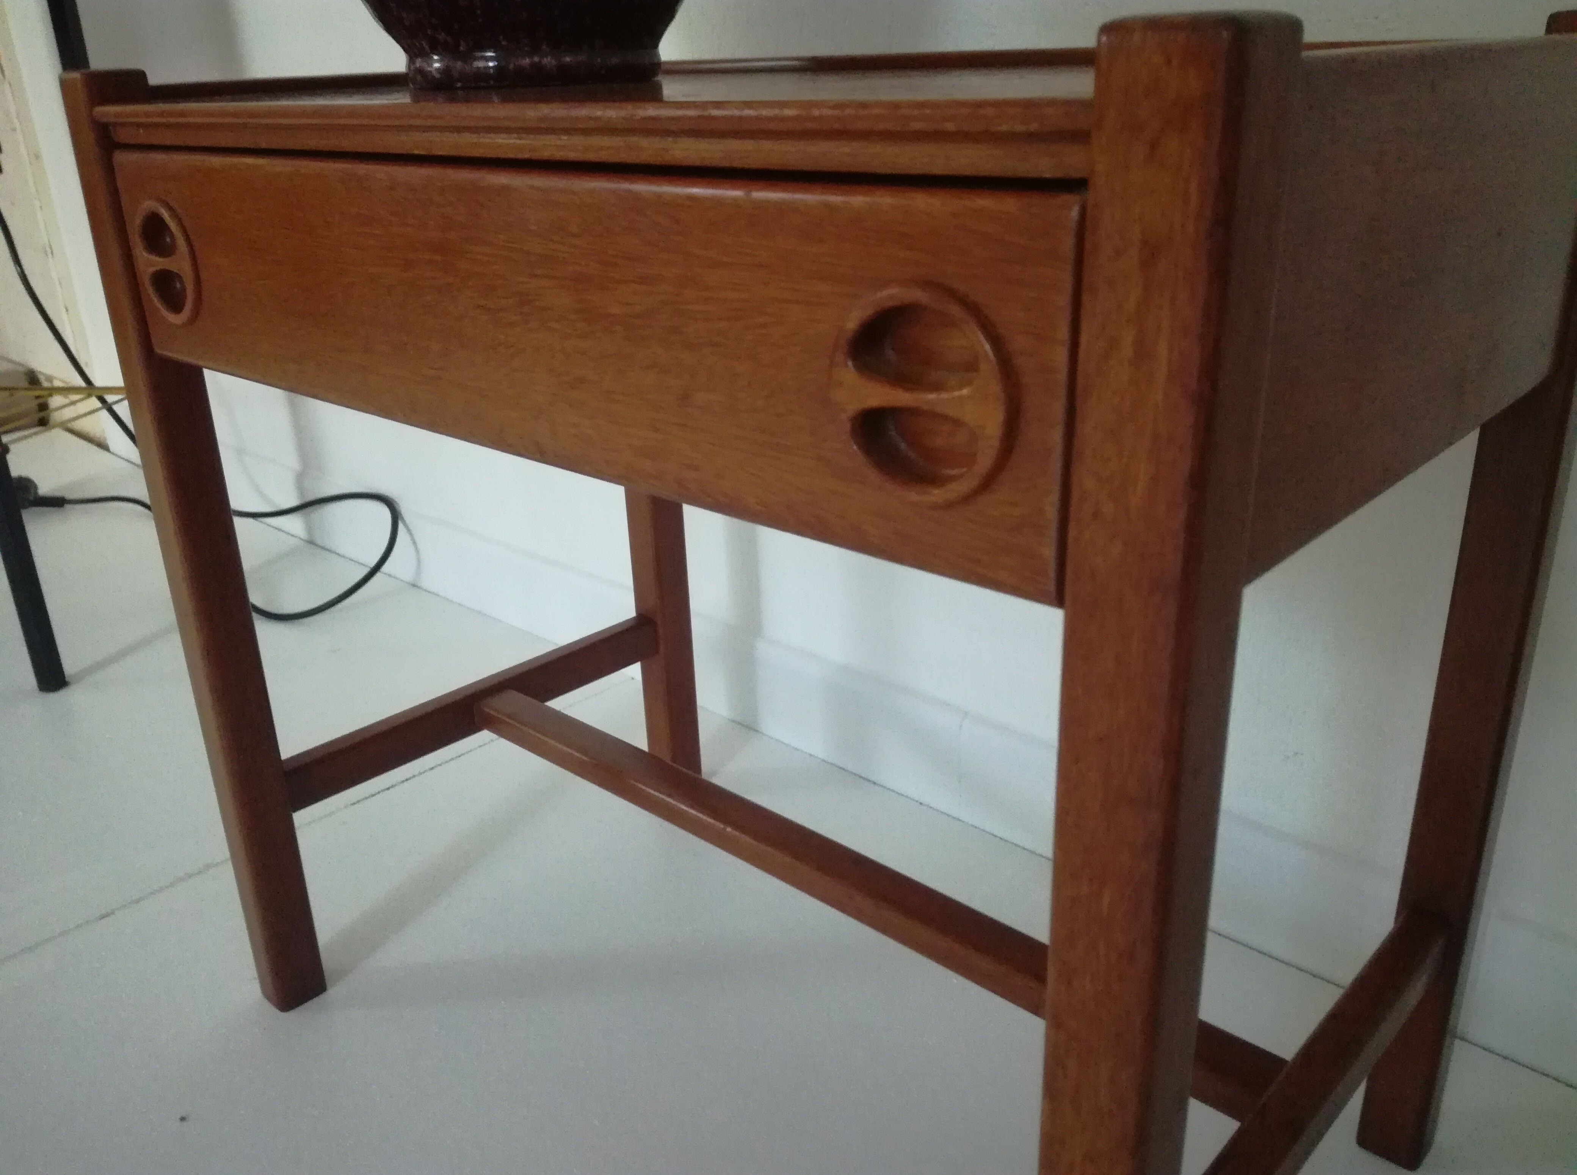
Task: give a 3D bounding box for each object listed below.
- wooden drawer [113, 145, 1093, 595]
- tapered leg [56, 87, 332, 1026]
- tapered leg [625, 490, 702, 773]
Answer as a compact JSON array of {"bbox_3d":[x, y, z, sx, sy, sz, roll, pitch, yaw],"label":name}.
[{"bbox_3d":[-0.029,-0.143,0.536,0.524,0.093,0.295,18,29,40],"label":"wooden drawer"},{"bbox_3d":[-0.323,0.010,0.693,0.030,0.542,0.030,18,29,40],"label":"tapered leg"},{"bbox_3d":[-0.099,-0.086,0.915,0.030,0.542,0.030,18,29,40],"label":"tapered leg"}]

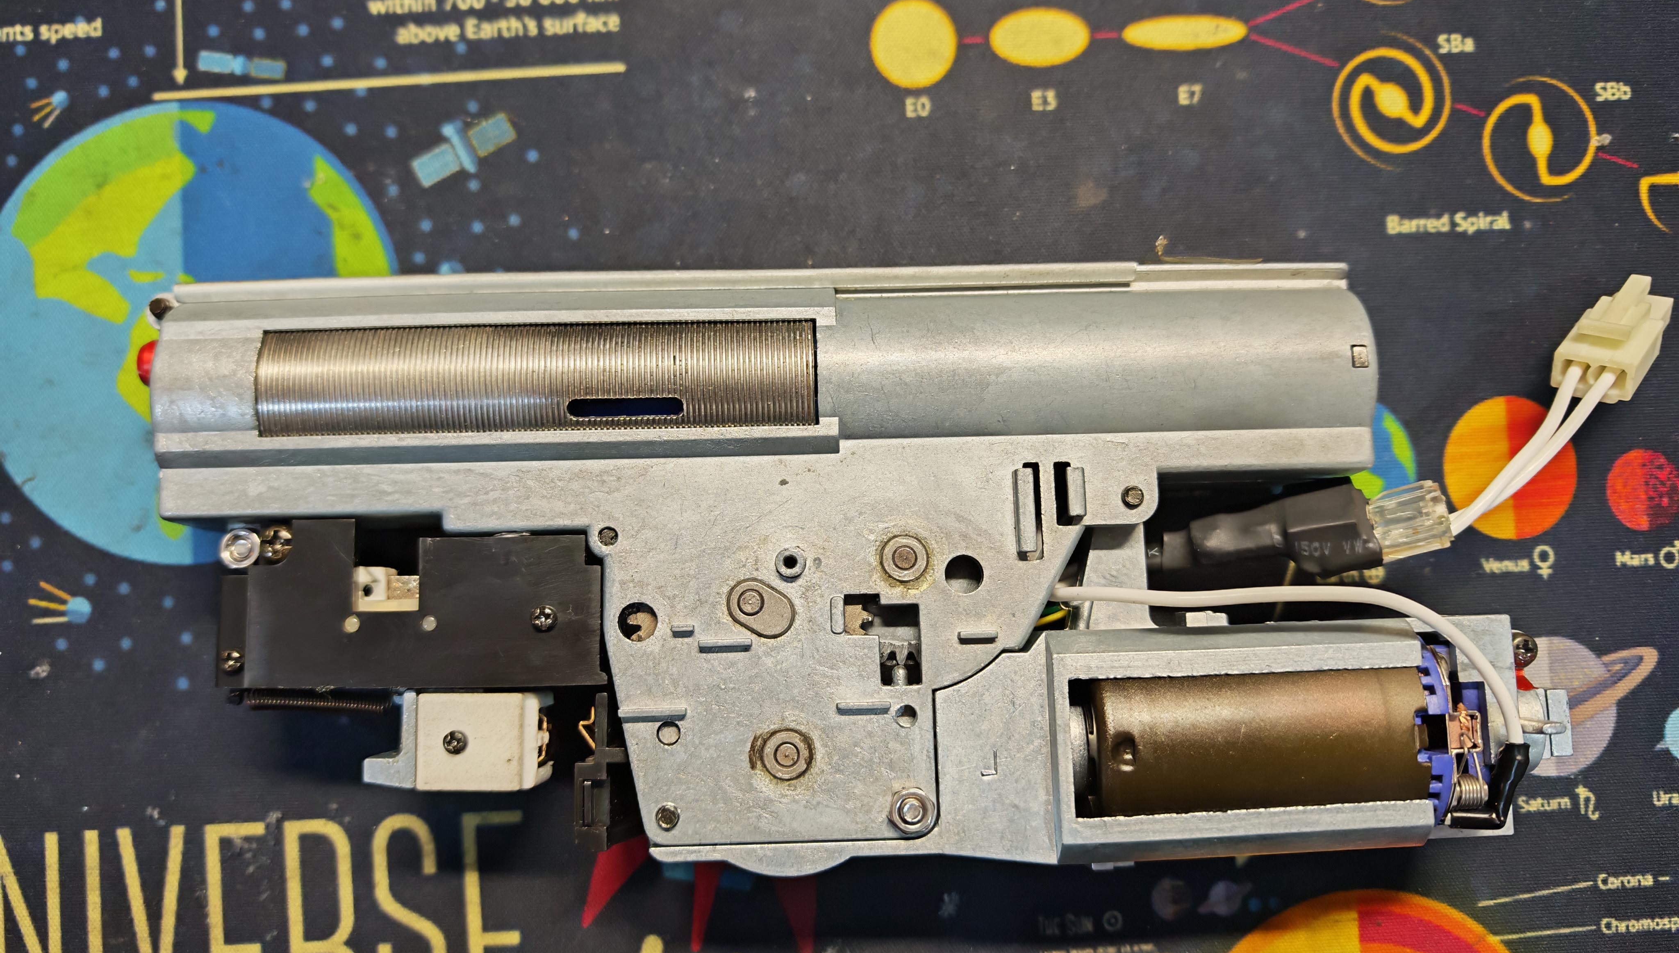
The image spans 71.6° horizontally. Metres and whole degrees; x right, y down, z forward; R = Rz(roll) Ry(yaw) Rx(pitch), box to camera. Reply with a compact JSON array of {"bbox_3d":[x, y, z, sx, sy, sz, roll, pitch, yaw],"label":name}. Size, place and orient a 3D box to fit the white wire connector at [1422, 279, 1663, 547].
[{"bbox_3d":[0.101,-0.008,0.164,0.013,0.015,0.048,41,89,1],"label":"white wire connector"}]

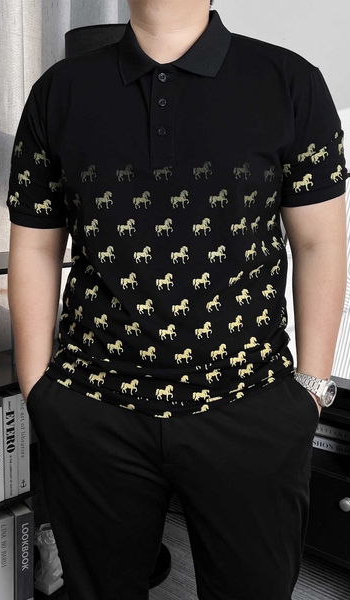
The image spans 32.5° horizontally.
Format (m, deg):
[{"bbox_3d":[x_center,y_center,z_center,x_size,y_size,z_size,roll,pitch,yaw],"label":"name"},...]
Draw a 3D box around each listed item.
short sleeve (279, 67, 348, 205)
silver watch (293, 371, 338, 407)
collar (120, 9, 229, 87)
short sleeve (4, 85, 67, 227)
[{"bbox_3d":[0.223,-0.265,0.975,0.113,0.210,0.150,-2,12,8],"label":"short sleeve"},{"bbox_3d":[0.234,0.152,1.021,0.064,0.043,0.068,10,-8,43],"label":"silver watch"},{"bbox_3d":[-0.001,-0.399,0.930,0.175,0.130,0.170,3,12,7],"label":"collar"},{"bbox_3d":[-0.222,-0.233,0.975,0.110,0.215,0.150,5,12,6],"label":"short sleeve"}]

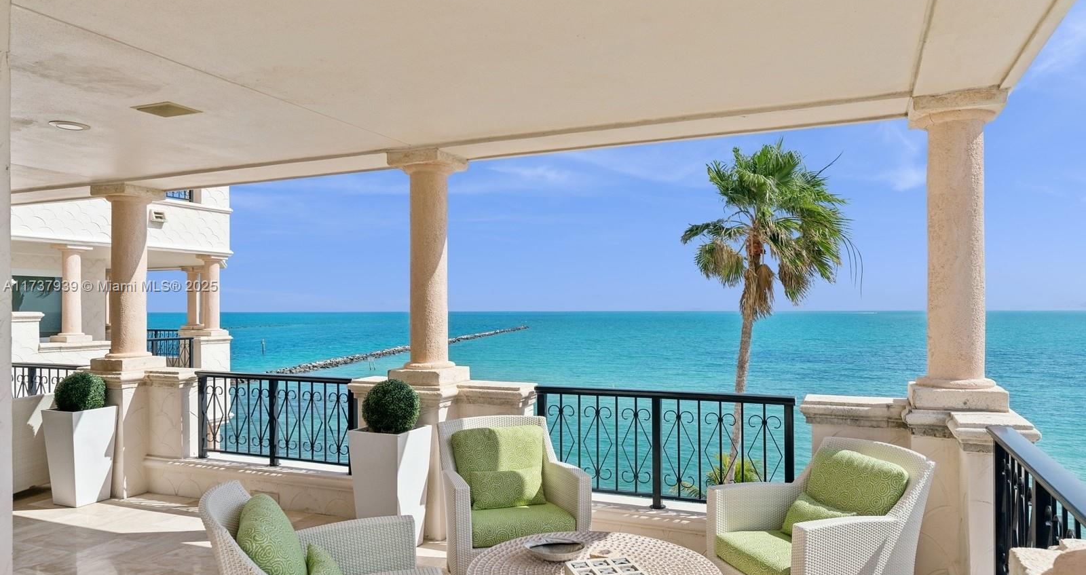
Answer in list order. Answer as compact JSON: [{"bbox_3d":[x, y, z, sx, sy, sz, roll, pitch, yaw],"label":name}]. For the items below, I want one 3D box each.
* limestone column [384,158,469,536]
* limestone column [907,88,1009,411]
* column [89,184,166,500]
[{"bbox_3d":[-0.816,0.400,5.196,0.442,2.702,0.442,0,-1,23],"label":"limestone column"},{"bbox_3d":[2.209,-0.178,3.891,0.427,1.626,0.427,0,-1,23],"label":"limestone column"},{"bbox_3d":[-3.721,0.441,6.502,0.442,2.702,0.442,0,-1,23],"label":"column"}]

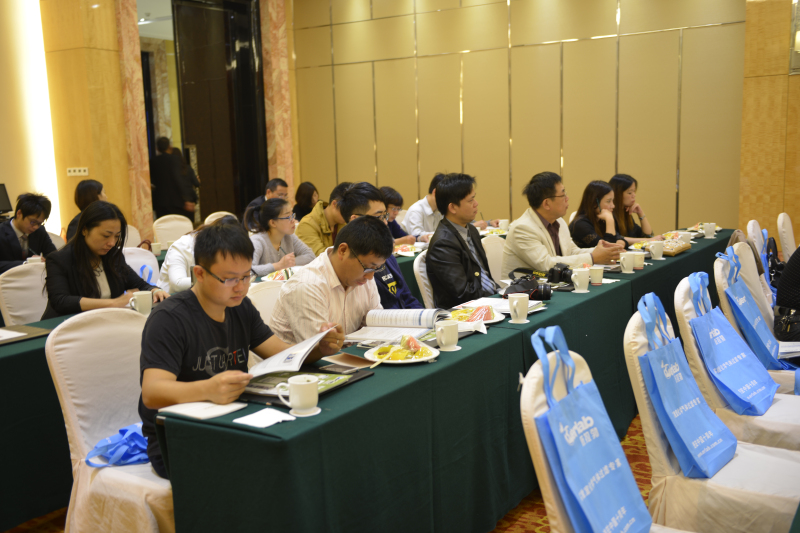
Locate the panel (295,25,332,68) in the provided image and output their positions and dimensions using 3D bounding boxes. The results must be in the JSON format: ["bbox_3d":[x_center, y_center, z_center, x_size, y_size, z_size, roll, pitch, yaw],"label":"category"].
[{"bbox_3d":[-1.218,-3.134,12.084,0.653,0.554,0.060,3,9,32],"label":"panel"}]

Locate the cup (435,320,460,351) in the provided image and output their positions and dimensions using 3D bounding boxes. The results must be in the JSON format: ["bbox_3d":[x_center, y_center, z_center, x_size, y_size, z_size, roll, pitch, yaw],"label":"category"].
[{"bbox_3d":[0.169,0.255,3.062,0.083,0.095,0.110,2,8,28],"label":"cup"}]

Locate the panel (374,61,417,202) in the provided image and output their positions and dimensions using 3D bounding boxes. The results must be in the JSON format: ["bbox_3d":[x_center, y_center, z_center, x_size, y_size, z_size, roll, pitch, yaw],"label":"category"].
[{"bbox_3d":[-0.025,-1.298,10.493,0.612,2.478,0.040,4,10,34],"label":"panel"}]

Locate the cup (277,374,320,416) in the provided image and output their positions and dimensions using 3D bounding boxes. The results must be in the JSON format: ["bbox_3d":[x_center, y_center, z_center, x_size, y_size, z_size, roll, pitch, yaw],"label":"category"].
[{"bbox_3d":[-0.283,0.363,2.365,0.122,0.095,0.089,-4,8,-12],"label":"cup"}]

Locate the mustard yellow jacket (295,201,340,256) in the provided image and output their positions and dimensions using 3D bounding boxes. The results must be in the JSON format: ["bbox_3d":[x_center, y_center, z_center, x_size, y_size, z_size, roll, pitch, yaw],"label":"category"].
[{"bbox_3d":[-0.451,-0.127,5.716,0.550,0.650,0.540,4,10,33],"label":"mustard yellow jacket"}]

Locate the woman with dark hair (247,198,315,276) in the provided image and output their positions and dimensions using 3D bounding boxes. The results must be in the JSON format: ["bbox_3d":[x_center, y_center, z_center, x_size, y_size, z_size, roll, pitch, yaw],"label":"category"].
[{"bbox_3d":[-0.748,0.151,5.184,0.730,1.170,0.510,4,10,33],"label":"woman with dark hair"}]

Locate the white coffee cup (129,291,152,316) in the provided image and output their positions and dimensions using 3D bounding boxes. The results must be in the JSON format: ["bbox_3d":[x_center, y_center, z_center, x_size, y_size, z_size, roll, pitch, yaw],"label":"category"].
[{"bbox_3d":[-1.120,0.162,3.648,0.080,0.097,0.106,4,10,36],"label":"white coffee cup"}]

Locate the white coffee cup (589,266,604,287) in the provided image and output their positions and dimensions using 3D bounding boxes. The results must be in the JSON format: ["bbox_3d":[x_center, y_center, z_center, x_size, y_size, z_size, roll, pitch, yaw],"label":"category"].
[{"bbox_3d":[1.032,0.055,4.425,0.076,0.091,0.076,-2,7,0],"label":"white coffee cup"}]

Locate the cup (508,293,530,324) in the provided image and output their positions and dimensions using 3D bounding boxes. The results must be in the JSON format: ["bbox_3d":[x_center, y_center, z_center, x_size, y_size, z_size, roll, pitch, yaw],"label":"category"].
[{"bbox_3d":[0.483,0.176,3.448,0.088,0.107,0.116,2,9,26],"label":"cup"}]

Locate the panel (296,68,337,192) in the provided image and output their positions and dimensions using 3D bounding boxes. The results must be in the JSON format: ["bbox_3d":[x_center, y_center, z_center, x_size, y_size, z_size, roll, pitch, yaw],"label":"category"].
[{"bbox_3d":[-1.175,-1.533,12.295,0.644,2.677,0.060,3,9,32],"label":"panel"}]

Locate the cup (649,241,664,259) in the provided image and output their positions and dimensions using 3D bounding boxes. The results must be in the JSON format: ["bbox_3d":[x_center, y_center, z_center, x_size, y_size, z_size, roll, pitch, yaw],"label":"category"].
[{"bbox_3d":[1.553,-0.094,5.101,0.088,0.101,0.116,6,11,42],"label":"cup"}]

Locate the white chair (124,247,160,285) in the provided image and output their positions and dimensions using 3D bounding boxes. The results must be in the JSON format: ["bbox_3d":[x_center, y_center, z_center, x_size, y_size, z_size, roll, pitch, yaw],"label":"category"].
[{"bbox_3d":[-1.253,0.376,4.505,0.570,0.940,0.450,3,9,32],"label":"white chair"}]

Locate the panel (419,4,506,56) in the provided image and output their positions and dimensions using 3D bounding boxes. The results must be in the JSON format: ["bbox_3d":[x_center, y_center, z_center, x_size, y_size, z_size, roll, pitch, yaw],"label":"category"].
[{"bbox_3d":[0.705,-2.718,9.766,1.224,0.482,0.040,4,10,34],"label":"panel"}]

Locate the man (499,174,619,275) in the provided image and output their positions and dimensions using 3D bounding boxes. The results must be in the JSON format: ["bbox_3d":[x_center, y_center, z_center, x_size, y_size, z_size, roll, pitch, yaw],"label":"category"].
[{"bbox_3d":[0.872,0.091,4.852,0.770,1.280,0.550,4,10,33],"label":"man"}]

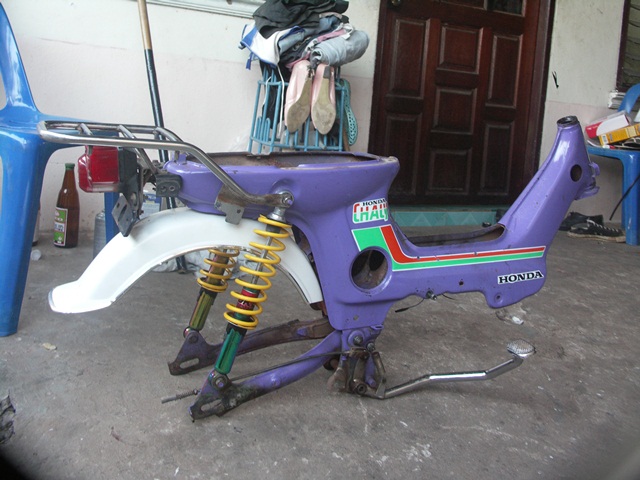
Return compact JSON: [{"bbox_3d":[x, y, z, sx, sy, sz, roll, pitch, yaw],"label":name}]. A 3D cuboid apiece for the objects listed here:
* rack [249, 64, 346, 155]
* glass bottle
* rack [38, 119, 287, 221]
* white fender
[{"bbox_3d":[-0.099,-0.361,2.746,0.370,0.700,0.210,-2,10,-30],"label":"rack"},{"bbox_3d":[-0.849,-0.118,2.227,0.079,0.283,0.079,-2,10,-30],"label":"glass bottle"},{"bbox_3d":[-0.226,-0.099,0.966,0.339,0.121,0.206,0,12,-24],"label":"rack"},{"bbox_3d":[-0.181,0.032,1.017,0.437,0.164,0.116,0,12,-24],"label":"white fender"}]

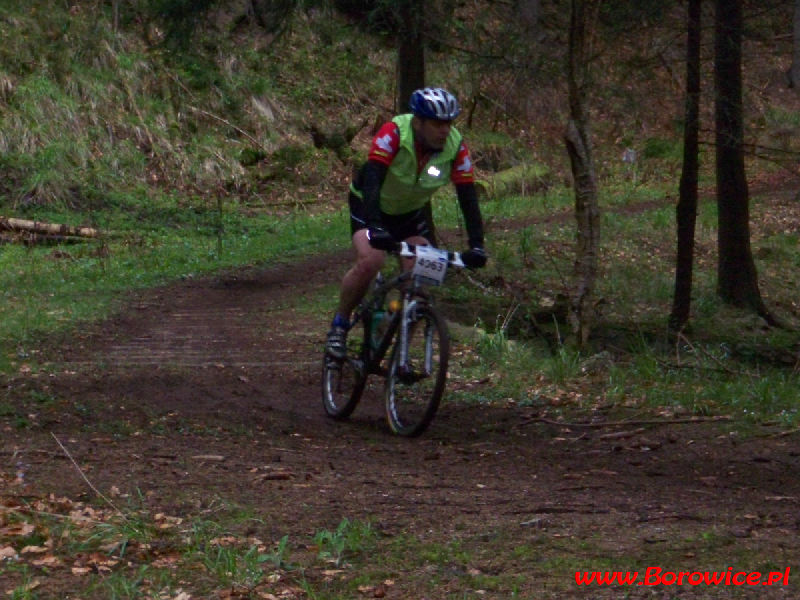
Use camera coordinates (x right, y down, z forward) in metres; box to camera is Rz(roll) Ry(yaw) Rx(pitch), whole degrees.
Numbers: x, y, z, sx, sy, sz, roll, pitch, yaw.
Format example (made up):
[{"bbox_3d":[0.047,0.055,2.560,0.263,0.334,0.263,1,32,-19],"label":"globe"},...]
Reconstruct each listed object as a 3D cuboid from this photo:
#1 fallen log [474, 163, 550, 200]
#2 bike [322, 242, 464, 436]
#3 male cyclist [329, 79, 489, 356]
[{"bbox_3d":[1.443,-1.527,35.000,1.300,0.360,0.360,-13,9,-30],"label":"fallen log"},{"bbox_3d":[-0.073,0.140,14.000,0.640,1.030,1.740,10,-1,-21],"label":"bike"},{"bbox_3d":[0.008,-0.403,14.050,0.680,1.400,0.900,4,1,-22],"label":"male cyclist"}]

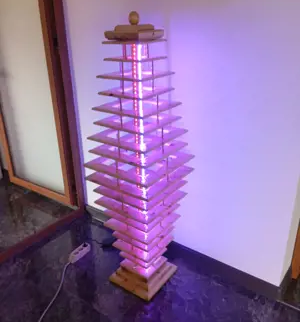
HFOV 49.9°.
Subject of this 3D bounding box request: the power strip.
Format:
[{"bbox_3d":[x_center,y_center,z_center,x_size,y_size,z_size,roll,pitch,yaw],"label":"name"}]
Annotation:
[{"bbox_3d":[-0.444,0.582,2.044,0.048,0.040,0.153,13,27,30],"label":"power strip"}]

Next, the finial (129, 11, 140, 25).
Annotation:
[{"bbox_3d":[-0.064,-0.590,1.335,0.043,0.052,0.043,-1,23,1],"label":"finial"}]

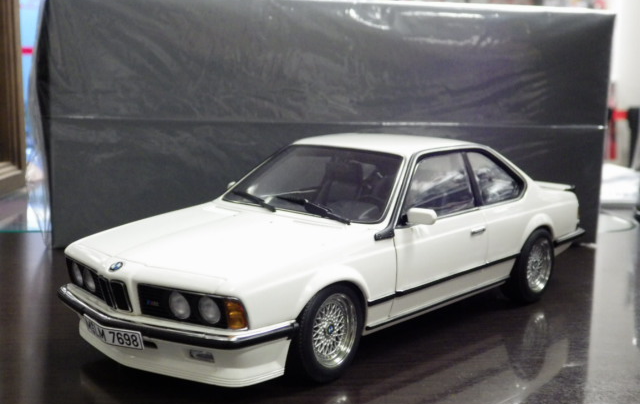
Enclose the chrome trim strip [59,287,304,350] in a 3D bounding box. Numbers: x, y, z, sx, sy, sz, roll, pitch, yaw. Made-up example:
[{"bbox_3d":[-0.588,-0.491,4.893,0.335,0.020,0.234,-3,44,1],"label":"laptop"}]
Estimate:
[{"bbox_3d":[-0.055,0.035,0.298,0.093,0.006,0.038,9,11,38],"label":"chrome trim strip"}]

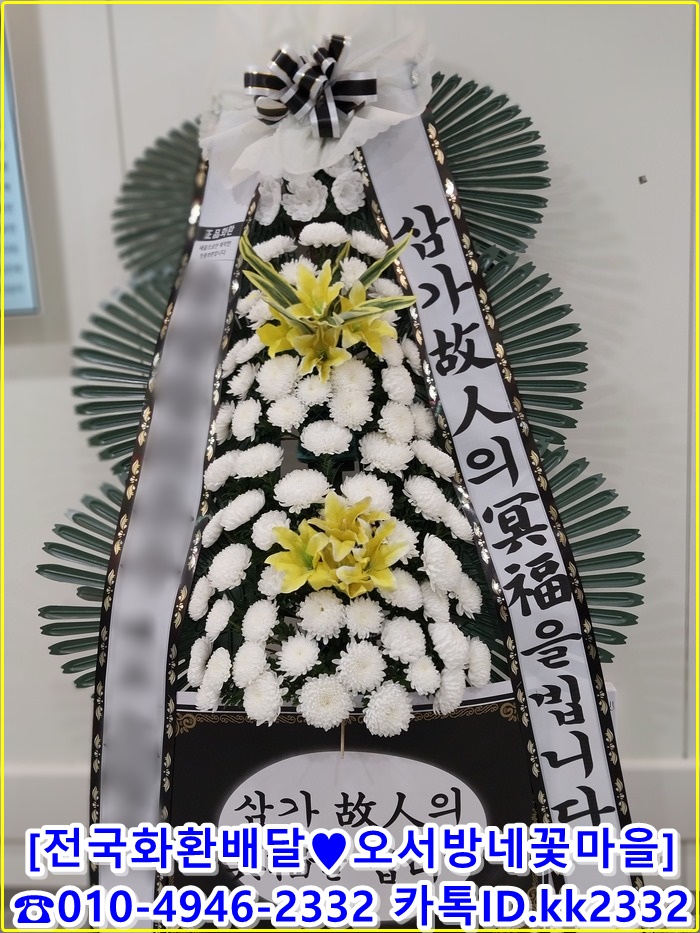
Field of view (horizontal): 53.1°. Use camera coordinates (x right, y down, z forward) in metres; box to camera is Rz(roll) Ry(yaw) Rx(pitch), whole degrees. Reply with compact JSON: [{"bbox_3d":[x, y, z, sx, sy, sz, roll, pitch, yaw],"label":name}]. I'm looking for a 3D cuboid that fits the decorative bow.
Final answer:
[{"bbox_3d":[-0.067,-0.640,1.180,0.220,0.155,0.120,-3,8,5],"label":"decorative bow"}]

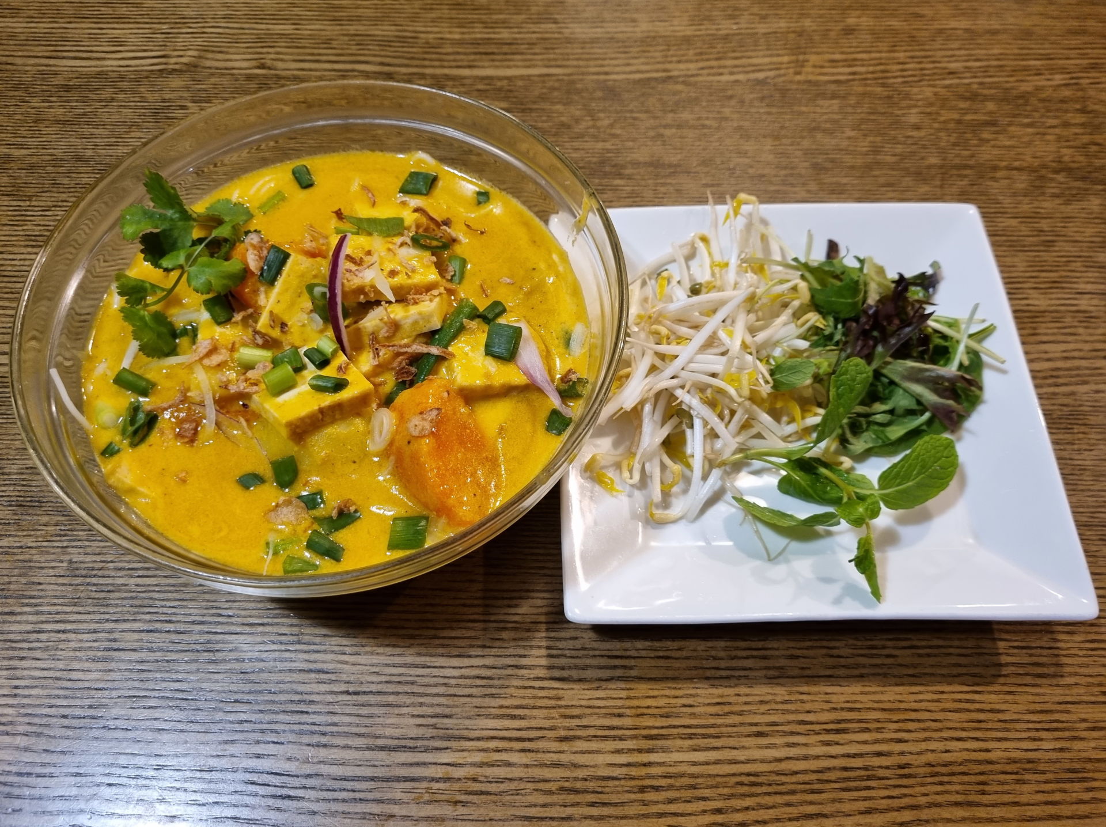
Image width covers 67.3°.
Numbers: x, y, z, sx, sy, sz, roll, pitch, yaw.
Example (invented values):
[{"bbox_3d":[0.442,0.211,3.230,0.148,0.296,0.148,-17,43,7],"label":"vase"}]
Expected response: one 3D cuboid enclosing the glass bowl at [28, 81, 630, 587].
[{"bbox_3d":[-0.083,-0.024,0.344,0.220,0.090,0.220,0,63,0],"label":"glass bowl"}]

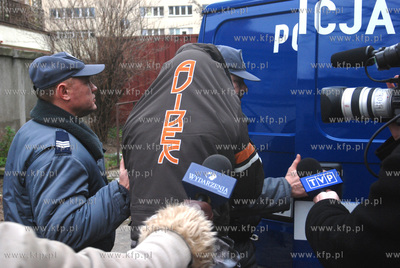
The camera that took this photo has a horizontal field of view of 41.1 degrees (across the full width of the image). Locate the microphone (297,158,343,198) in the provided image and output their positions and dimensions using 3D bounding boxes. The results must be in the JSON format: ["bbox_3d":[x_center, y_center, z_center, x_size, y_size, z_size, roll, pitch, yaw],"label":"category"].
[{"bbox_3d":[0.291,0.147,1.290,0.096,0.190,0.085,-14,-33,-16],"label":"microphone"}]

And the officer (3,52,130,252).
[{"bbox_3d":[-0.510,0.585,2.110,0.470,1.800,0.580,-2,4,-22],"label":"officer"}]

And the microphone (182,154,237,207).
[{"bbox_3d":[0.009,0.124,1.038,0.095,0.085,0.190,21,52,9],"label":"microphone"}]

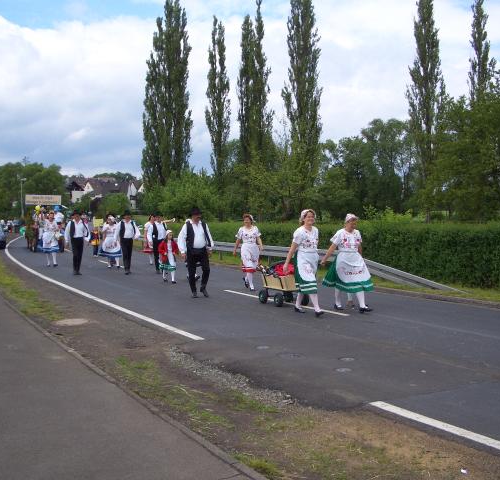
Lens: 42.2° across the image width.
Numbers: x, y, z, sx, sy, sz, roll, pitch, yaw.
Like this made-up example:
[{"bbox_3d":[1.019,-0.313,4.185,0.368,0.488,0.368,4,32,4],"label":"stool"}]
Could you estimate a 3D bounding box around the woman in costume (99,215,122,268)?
[{"bbox_3d":[-4.398,0.173,20.400,0.700,1.450,0.550,-1,2,-24],"label":"woman in costume"}]

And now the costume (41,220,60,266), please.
[{"bbox_3d":[-6.304,0.079,20.500,0.600,1.420,0.450,-1,2,-20],"label":"costume"}]

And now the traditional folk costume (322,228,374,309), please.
[{"bbox_3d":[1.681,0.492,11.100,0.700,1.380,0.600,-1,2,-33],"label":"traditional folk costume"}]

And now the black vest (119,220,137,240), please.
[{"bbox_3d":[-3.464,-0.269,18.300,0.470,0.570,0.300,-1,2,-18],"label":"black vest"}]

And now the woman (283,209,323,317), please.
[{"bbox_3d":[0.856,0.359,10.550,0.580,1.680,0.500,-2,3,-38],"label":"woman"}]

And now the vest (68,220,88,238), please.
[{"bbox_3d":[-4.783,-0.321,18.100,0.500,0.540,0.300,-1,2,-24],"label":"vest"}]

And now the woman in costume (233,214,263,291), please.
[{"bbox_3d":[-0.054,0.271,14.050,0.600,1.650,0.450,-1,2,-14],"label":"woman in costume"}]

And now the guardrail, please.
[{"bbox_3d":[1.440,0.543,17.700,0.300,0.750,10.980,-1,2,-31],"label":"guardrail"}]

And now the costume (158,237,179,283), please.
[{"bbox_3d":[-1.990,0.476,15.800,0.480,1.120,0.380,-2,2,-28],"label":"costume"}]

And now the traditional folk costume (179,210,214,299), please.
[{"bbox_3d":[-1.095,0.230,13.250,0.650,1.820,0.450,-1,2,-24],"label":"traditional folk costume"}]

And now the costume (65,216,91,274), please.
[{"bbox_3d":[-4.817,0.169,18.100,0.650,1.620,0.380,-1,2,-24],"label":"costume"}]

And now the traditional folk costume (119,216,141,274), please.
[{"bbox_3d":[-3.417,0.166,18.200,0.620,1.620,0.380,-1,2,-24],"label":"traditional folk costume"}]

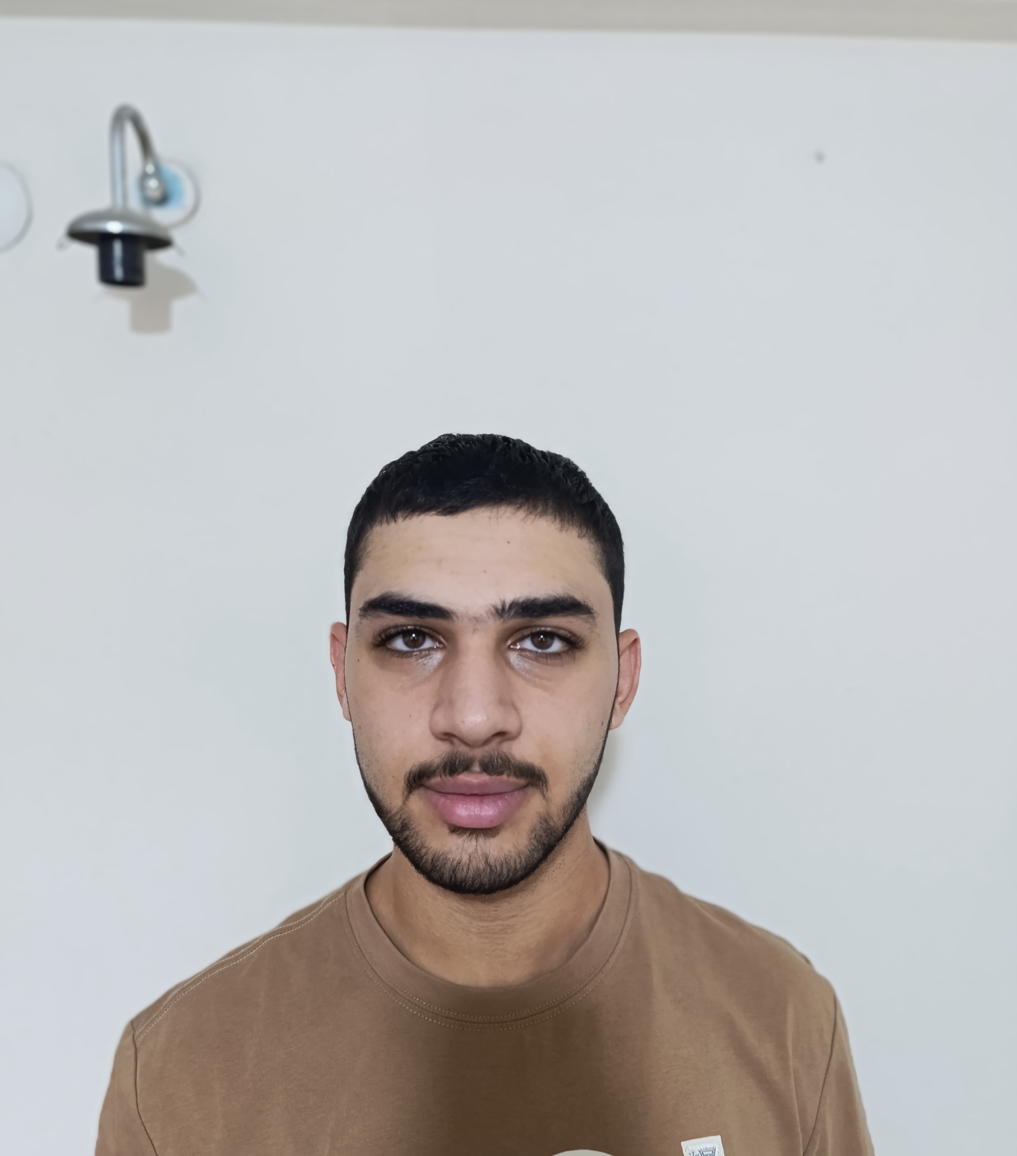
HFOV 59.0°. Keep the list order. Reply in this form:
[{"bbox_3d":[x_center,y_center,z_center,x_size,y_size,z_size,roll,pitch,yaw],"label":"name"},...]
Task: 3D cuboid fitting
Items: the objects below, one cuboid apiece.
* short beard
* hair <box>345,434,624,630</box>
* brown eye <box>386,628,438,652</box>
[{"bbox_3d":[-0.015,0.120,0.468,0.139,0.077,0.088,1,1,2],"label":"short beard"},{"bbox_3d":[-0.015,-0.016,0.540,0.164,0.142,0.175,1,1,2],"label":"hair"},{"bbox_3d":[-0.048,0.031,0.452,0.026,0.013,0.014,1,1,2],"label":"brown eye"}]

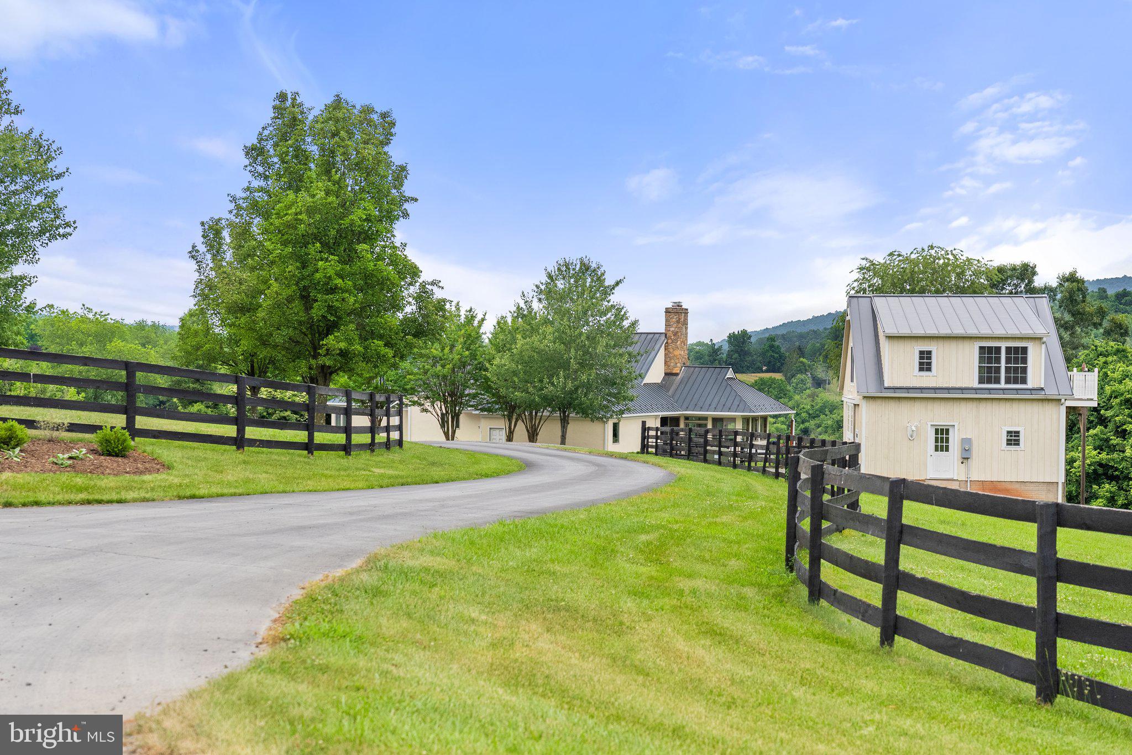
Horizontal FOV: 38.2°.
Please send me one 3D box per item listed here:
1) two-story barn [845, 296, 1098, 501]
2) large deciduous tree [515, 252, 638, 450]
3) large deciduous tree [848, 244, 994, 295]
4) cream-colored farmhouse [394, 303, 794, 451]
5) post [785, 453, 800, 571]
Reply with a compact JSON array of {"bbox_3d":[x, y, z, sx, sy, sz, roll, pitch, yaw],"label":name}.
[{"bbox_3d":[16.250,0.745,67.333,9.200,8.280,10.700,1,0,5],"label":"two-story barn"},{"bbox_3d":[0.511,-1.375,90.000,6.900,10.489,6.700,1,0,0],"label":"large deciduous tree"},{"bbox_3d":[19.729,-0.323,92.000,9.800,14.000,9.500,1,0,0],"label":"large deciduous tree"},{"bbox_3d":[1.603,-0.017,110.569,23.338,10.002,16.376,1,0,27],"label":"cream-colored farmhouse"},{"bbox_3d":[2.618,1.564,18.900,0.130,1.340,0.130,1,0,8],"label":"post"}]

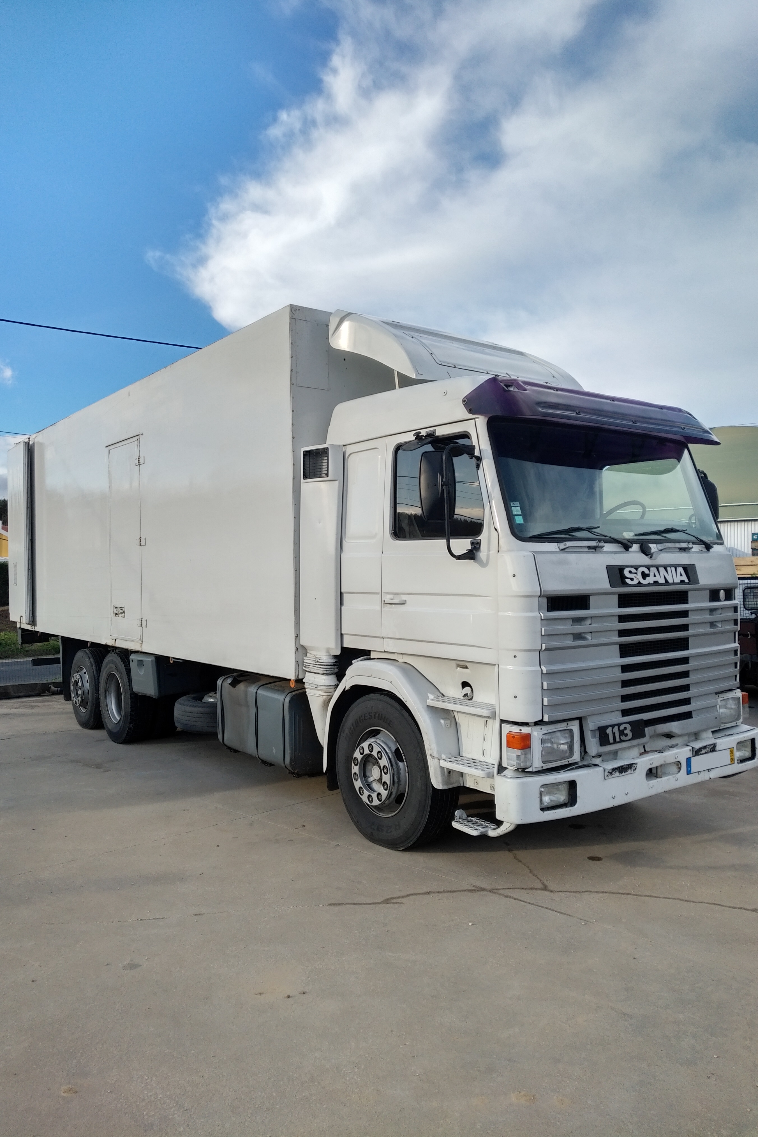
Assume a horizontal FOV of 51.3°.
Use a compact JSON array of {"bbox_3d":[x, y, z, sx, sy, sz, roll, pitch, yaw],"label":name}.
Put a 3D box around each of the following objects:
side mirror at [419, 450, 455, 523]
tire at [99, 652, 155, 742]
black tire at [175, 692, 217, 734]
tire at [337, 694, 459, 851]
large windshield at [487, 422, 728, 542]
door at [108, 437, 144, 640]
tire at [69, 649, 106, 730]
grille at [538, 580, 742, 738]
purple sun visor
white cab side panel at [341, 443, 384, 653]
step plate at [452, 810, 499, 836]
[{"bbox_3d":[0.326,-0.458,4.427,0.200,0.405,0.100,-1,0,-16],"label":"side mirror"},{"bbox_3d":[-2.972,1.513,9.316,0.290,1.040,1.040,-1,0,-38],"label":"tire"},{"bbox_3d":[-1.764,1.630,8.847,1.030,0.280,1.030,-1,0,-38],"label":"black tire"},{"bbox_3d":[0.110,1.389,5.469,0.290,1.030,1.030,-1,0,-38],"label":"tire"},{"bbox_3d":[1.635,-0.553,5.254,2.280,0.820,0.160,-1,-17,-38],"label":"large windshield"},{"bbox_3d":[-2.813,-0.293,8.825,0.060,2.270,0.960,-1,0,-38],"label":"door"},{"bbox_3d":[-3.728,1.566,10.349,0.290,1.040,1.040,-1,0,-38],"label":"tire"},{"bbox_3d":[1.796,0.505,5.063,2.180,0.830,0.130,-1,0,-38],"label":"grille"},{"bbox_3d":[1.573,-1.037,5.326,2.440,0.320,0.420,-1,0,-38],"label":"purple sun visor"},{"bbox_3d":[-0.092,-0.160,5.438,0.080,1.438,0.503,-1,0,-38],"label":"white cab side panel"},{"bbox_3d":[0.583,1.529,4.732,0.180,0.090,0.230,-1,0,-38],"label":"step plate"}]

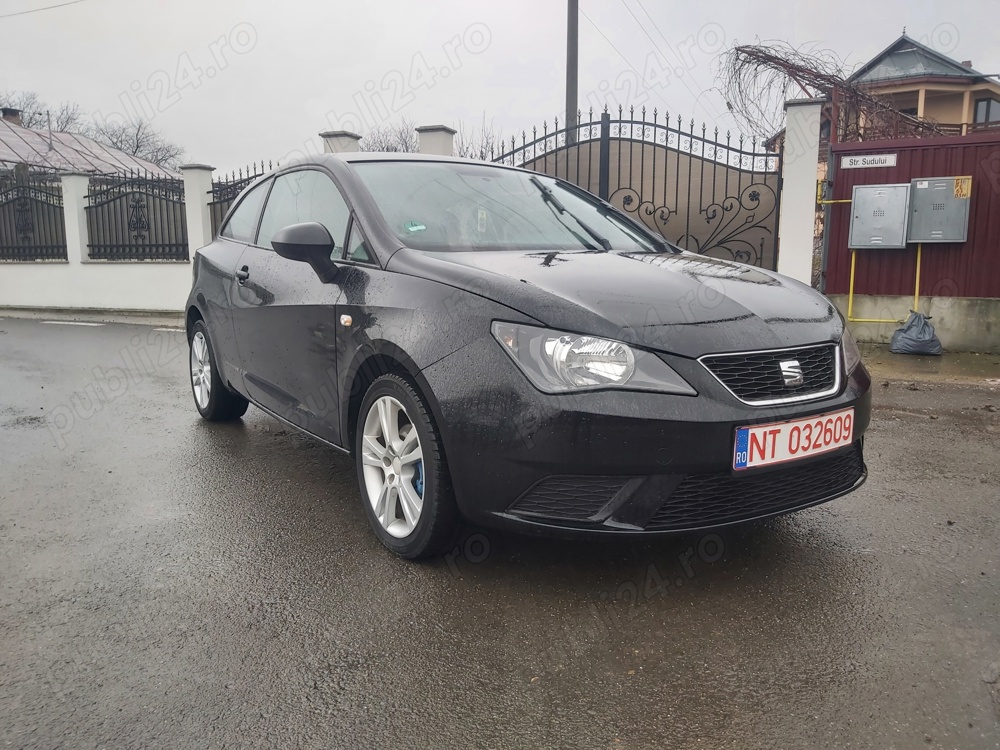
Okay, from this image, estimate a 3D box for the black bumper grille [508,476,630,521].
[{"bbox_3d":[0.185,0.312,1.902,0.320,0.120,0.080,1,9,4],"label":"black bumper grille"}]

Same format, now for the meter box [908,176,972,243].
[{"bbox_3d":[4.174,-1.559,7.124,0.485,0.600,0.220,5,10,30],"label":"meter box"}]

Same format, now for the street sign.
[{"bbox_3d":[3.660,-2.118,7.450,0.470,0.120,0.015,5,10,30],"label":"street sign"}]

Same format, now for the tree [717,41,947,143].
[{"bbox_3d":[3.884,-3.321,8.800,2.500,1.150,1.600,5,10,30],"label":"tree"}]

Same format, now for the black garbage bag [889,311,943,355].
[{"bbox_3d":[3.928,-0.383,7.100,0.450,0.390,0.370,5,10,30],"label":"black garbage bag"}]

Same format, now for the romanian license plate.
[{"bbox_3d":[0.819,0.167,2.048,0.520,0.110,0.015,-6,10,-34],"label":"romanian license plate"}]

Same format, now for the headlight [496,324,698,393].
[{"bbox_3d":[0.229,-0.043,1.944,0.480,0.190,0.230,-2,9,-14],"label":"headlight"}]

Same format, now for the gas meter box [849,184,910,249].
[{"bbox_3d":[3.744,-1.555,7.394,0.485,0.600,0.220,5,10,30],"label":"gas meter box"}]

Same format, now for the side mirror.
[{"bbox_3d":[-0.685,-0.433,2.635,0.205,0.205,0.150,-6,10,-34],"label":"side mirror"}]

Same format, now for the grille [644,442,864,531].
[{"bbox_3d":[0.793,0.287,2.105,0.970,0.155,0.120,-6,10,-34],"label":"grille"}]

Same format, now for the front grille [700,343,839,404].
[{"bbox_3d":[0.792,-0.005,2.064,0.640,0.150,0.090,-6,10,-34],"label":"front grille"}]

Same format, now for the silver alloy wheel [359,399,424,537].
[{"bbox_3d":[-0.269,0.268,2.309,0.160,0.430,0.430,-6,10,-34],"label":"silver alloy wheel"}]

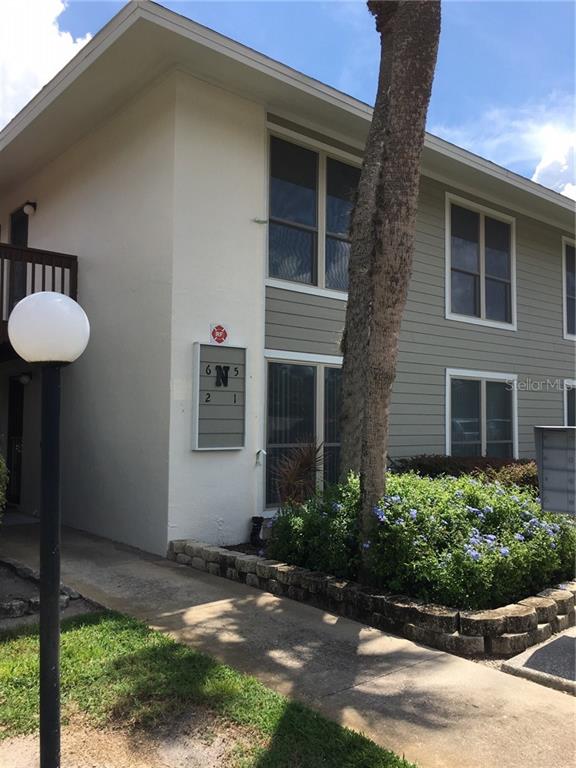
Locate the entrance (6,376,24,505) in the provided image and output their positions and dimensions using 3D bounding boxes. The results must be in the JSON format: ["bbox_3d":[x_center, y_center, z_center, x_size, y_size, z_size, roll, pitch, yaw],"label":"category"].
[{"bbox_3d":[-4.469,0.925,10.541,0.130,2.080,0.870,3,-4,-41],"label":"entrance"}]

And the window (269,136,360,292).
[{"bbox_3d":[0.426,-2.148,8.430,1.840,1.850,0.130,3,-4,-41],"label":"window"}]

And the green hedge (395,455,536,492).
[{"bbox_3d":[2.741,1.471,9.595,3.350,0.780,0.800,3,-4,-41],"label":"green hedge"}]

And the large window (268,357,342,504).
[{"bbox_3d":[0.401,0.642,8.296,1.840,1.810,0.130,3,-4,-41],"label":"large window"}]

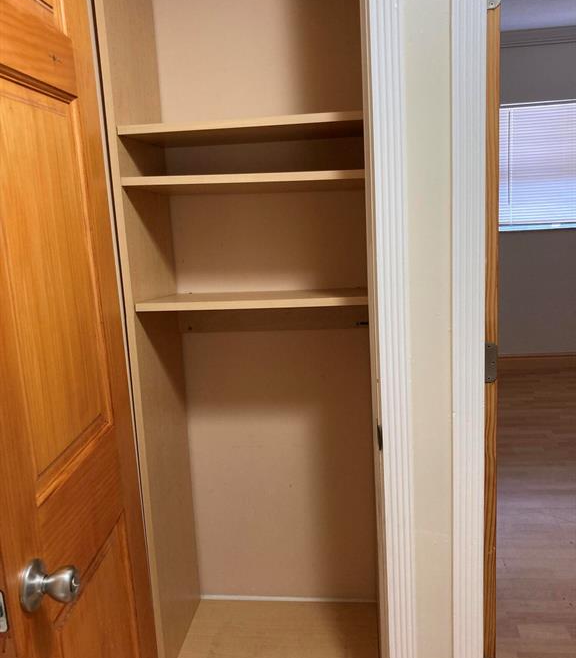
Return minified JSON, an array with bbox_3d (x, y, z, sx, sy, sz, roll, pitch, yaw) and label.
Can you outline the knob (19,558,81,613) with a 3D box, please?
[{"bbox_3d":[-0.324,0.356,0.863,0.061,0.069,0.069,-3,11,3],"label":"knob"}]

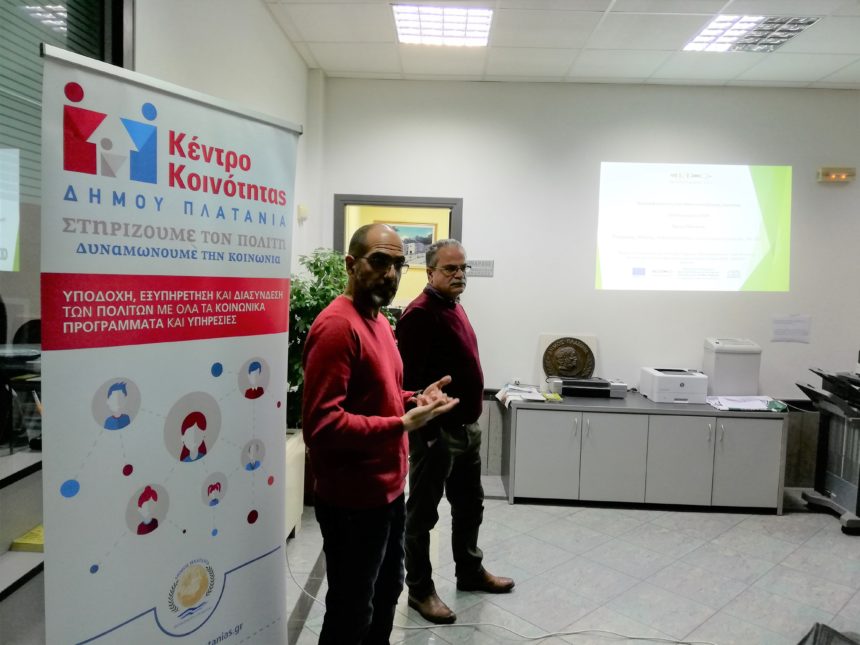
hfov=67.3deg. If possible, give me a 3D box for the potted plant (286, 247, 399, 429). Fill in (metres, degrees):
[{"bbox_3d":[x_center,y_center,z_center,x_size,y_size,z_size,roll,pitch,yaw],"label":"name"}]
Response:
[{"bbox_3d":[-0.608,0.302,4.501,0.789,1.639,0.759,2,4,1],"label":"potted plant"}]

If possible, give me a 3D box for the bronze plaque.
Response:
[{"bbox_3d":[1.071,0.317,4.981,0.393,0.393,0.040,2,-1,1],"label":"bronze plaque"}]

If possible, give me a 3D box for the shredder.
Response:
[{"bbox_3d":[2.269,0.359,4.866,0.329,0.435,0.243,2,4,1],"label":"shredder"}]

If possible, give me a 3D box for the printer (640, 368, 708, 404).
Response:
[{"bbox_3d":[1.803,0.465,4.788,0.374,0.207,0.349,2,4,1],"label":"printer"}]

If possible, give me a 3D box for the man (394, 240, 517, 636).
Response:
[{"bbox_3d":[0.139,0.479,3.137,0.415,1.741,0.506,4,5,26],"label":"man"}]

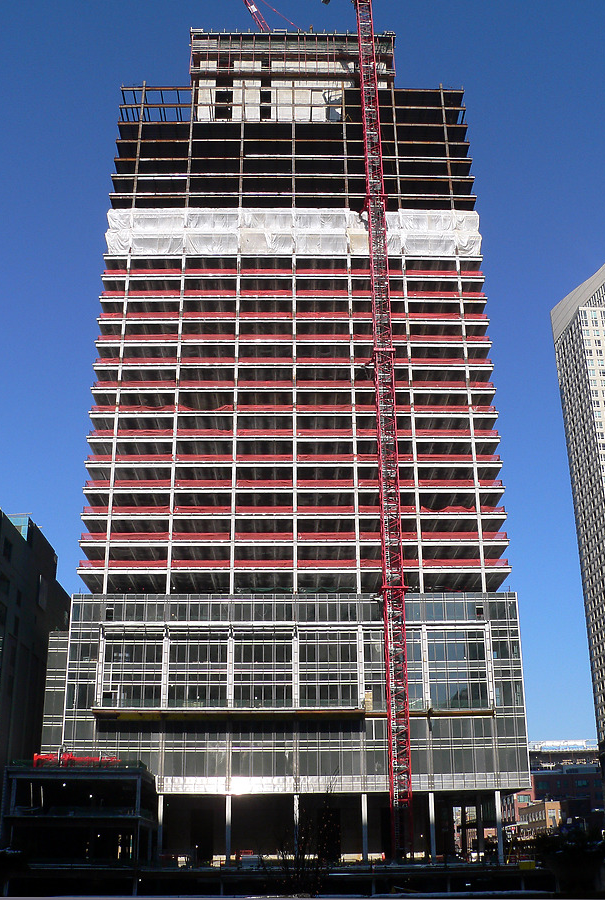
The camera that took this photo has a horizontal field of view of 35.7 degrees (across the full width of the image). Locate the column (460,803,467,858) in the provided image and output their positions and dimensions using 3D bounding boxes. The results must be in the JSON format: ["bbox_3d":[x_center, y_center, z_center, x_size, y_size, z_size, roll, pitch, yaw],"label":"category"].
[{"bbox_3d":[25.649,60.712,149.759,0.750,8.700,0.750,0,-22,-1],"label":"column"}]

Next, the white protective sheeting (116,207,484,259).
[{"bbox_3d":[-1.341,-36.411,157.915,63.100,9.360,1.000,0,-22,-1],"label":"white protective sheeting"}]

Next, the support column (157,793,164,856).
[{"bbox_3d":[-18.722,50.037,124.271,0.720,8.800,0.720,0,-22,-1],"label":"support column"}]

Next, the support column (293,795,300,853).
[{"bbox_3d":[-0.768,50.131,124.593,0.720,8.800,0.720,0,-22,-1],"label":"support column"}]

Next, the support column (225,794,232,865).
[{"bbox_3d":[-9.764,50.155,124.403,0.720,8.330,0.720,0,-22,-1],"label":"support column"}]

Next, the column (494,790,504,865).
[{"bbox_3d":[26.142,50.253,125.082,0.720,9.060,0.720,0,-22,-1],"label":"column"}]

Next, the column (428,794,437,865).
[{"bbox_3d":[17.224,50.251,124.904,0.720,8.800,0.720,0,-22,-1],"label":"column"}]

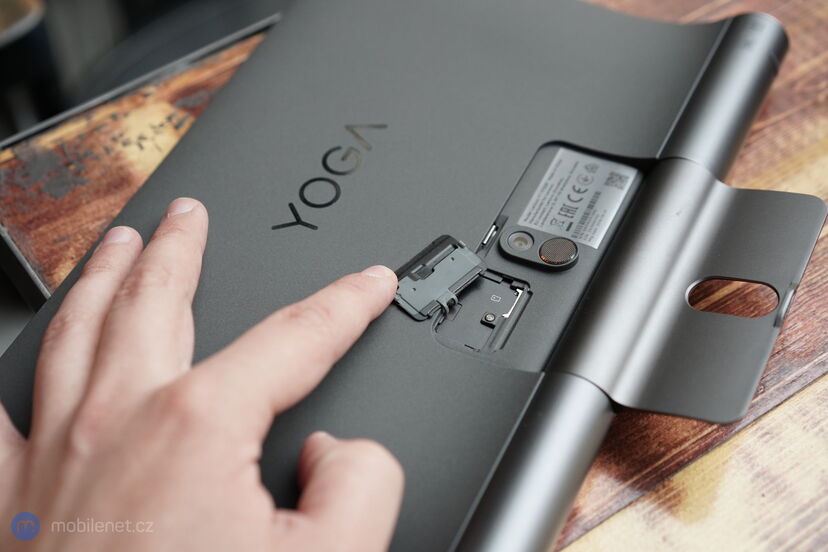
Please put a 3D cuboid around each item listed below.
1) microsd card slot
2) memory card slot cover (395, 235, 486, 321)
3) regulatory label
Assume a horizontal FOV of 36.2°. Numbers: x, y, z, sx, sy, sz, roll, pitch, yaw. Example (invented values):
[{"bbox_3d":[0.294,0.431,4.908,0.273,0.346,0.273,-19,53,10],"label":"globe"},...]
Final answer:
[{"bbox_3d":[0.022,0.010,0.376,0.020,0.003,0.026,19,56,20],"label":"microsd card slot"},{"bbox_3d":[0.006,0.000,0.380,0.018,0.003,0.029,36,63,29],"label":"memory card slot cover"},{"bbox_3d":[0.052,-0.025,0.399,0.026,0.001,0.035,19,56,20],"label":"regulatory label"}]

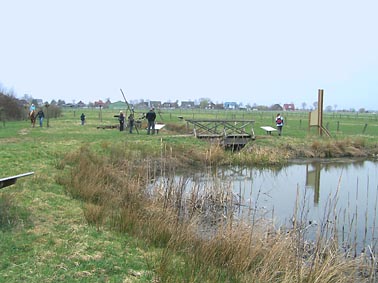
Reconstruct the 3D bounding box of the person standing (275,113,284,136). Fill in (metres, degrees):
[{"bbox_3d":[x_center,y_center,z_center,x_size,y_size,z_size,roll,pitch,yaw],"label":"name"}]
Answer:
[{"bbox_3d":[6.299,-1.146,28.800,0.530,1.570,0.420,1,5,0],"label":"person standing"}]

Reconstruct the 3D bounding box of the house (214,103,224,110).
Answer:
[{"bbox_3d":[29.901,-33.373,400.000,8.500,5.600,8.000,1,5,0],"label":"house"}]

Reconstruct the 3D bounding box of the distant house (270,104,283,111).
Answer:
[{"bbox_3d":[84.398,-32.602,400.000,11.300,6.300,9.500,1,5,0],"label":"distant house"}]

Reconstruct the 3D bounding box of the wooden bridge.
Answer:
[{"bbox_3d":[2.070,-0.491,27.500,4.200,1.750,1.800,-1,5,-18],"label":"wooden bridge"}]

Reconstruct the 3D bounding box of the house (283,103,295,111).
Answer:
[{"bbox_3d":[96.648,-32.505,400.000,11.000,6.600,9.000,0,5,-6],"label":"house"}]

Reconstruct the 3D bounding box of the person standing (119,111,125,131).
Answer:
[{"bbox_3d":[-4.998,-1.493,30.800,0.480,1.520,0.360,2,5,18],"label":"person standing"}]

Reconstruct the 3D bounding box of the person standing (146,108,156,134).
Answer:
[{"bbox_3d":[-2.496,-1.331,27.600,0.560,1.760,0.380,1,5,0],"label":"person standing"}]

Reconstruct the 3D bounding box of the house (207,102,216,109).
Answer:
[{"bbox_3d":[21.220,-34.338,400.000,9.800,7.100,10.000,1,5,0],"label":"house"}]

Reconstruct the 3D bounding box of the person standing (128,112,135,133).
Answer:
[{"bbox_3d":[-3.979,-1.211,28.700,0.440,1.370,0.360,3,5,21],"label":"person standing"}]

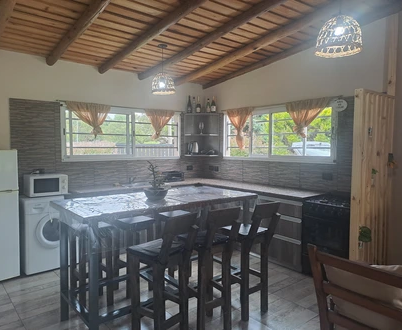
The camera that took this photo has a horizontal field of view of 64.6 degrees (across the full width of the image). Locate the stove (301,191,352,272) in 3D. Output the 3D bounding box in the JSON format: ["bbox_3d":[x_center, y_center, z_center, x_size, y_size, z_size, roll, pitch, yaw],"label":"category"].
[{"bbox_3d":[1.591,0.843,3.673,0.580,0.880,0.552,-3,4,-40],"label":"stove"}]

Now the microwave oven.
[{"bbox_3d":[-1.948,0.248,4.009,0.432,0.250,0.330,-3,4,-40],"label":"microwave oven"}]

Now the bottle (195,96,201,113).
[{"bbox_3d":[-0.039,-1.069,5.681,0.080,0.311,0.080,-3,4,-40],"label":"bottle"}]

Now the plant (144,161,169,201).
[{"bbox_3d":[-0.397,0.134,2.832,0.215,0.338,0.215,0,3,0],"label":"plant"}]

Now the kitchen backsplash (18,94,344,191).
[{"bbox_3d":[-0.252,-0.228,3.915,3.187,1.195,2.770,-3,4,-40],"label":"kitchen backsplash"}]

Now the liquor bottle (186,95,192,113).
[{"bbox_3d":[-0.196,-1.067,5.600,0.085,0.315,0.085,-3,4,-40],"label":"liquor bottle"}]

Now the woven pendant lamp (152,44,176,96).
[{"bbox_3d":[-0.483,-1.213,4.047,0.294,0.606,0.294,0,3,0],"label":"woven pendant lamp"}]

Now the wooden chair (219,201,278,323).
[{"bbox_3d":[0.446,0.818,2.840,0.350,1.017,0.490,-3,4,-40],"label":"wooden chair"}]

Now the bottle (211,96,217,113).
[{"bbox_3d":[0.231,-1.066,5.640,0.088,0.310,0.088,-3,4,-40],"label":"bottle"}]

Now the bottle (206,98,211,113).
[{"bbox_3d":[0.138,-1.047,5.682,0.070,0.268,0.070,-3,4,-40],"label":"bottle"}]

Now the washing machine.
[{"bbox_3d":[-1.921,0.828,3.995,0.600,0.860,0.520,-3,4,-40],"label":"washing machine"}]

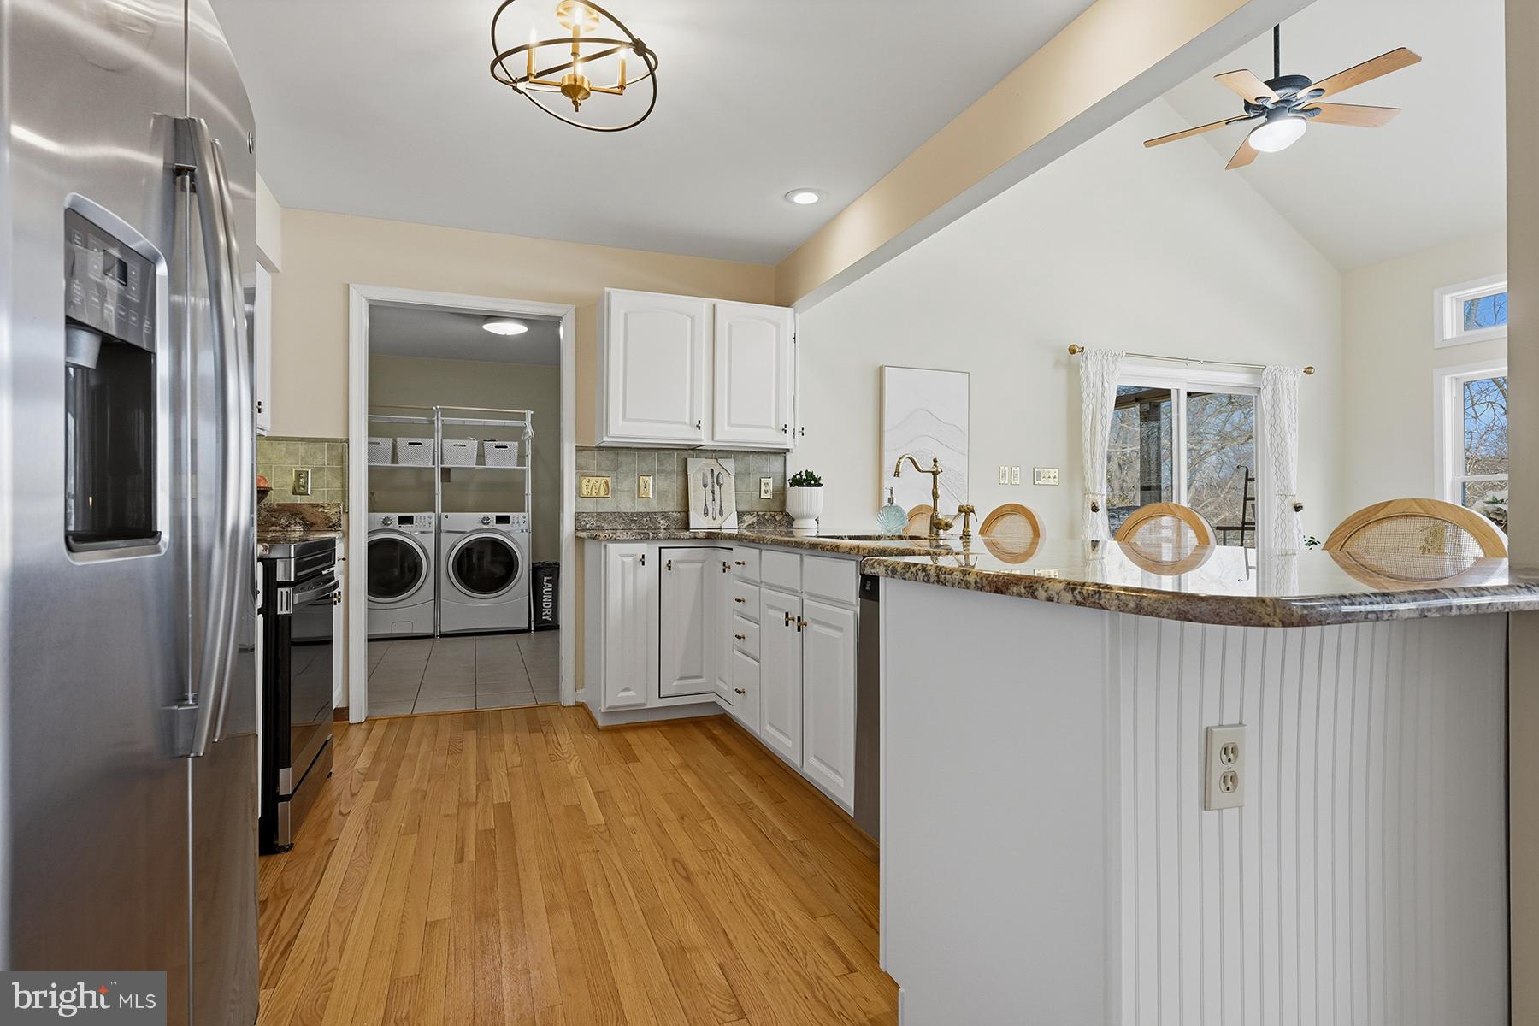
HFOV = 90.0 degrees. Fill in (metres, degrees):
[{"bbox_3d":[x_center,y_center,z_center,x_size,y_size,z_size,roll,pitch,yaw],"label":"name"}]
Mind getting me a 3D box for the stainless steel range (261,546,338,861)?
[{"bbox_3d":[-1.868,0.550,2.534,0.700,0.925,0.762,0,0,-21],"label":"stainless steel range"}]

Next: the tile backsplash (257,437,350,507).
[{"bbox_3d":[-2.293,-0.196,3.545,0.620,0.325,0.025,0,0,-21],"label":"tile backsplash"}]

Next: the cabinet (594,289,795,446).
[{"bbox_3d":[-0.388,-0.728,4.100,1.012,0.750,0.325,0,0,-21],"label":"cabinet"}]

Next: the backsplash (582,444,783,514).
[{"bbox_3d":[-0.463,-0.176,4.238,1.185,0.353,0.025,0,0,-21],"label":"backsplash"}]

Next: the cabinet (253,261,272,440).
[{"bbox_3d":[-2.329,-0.728,3.173,0.330,0.750,0.685,0,0,-21],"label":"cabinet"}]

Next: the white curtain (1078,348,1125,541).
[{"bbox_3d":[2.237,-0.051,5.177,0.390,2.100,0.120,0,0,-21],"label":"white curtain"}]

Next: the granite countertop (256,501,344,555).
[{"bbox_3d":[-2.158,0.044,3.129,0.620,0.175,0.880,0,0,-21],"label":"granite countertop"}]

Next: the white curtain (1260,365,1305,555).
[{"bbox_3d":[3.860,-0.046,5.792,0.460,2.090,0.120,0,0,-21],"label":"white curtain"}]

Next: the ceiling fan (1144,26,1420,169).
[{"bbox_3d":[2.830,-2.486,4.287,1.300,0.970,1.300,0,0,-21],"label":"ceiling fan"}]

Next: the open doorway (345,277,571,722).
[{"bbox_3d":[-1.527,-0.037,3.892,1.050,2.098,0.140,0,0,-21],"label":"open doorway"}]

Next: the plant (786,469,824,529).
[{"bbox_3d":[0.199,-0.074,4.320,0.210,0.338,0.210,0,0,0],"label":"plant"}]

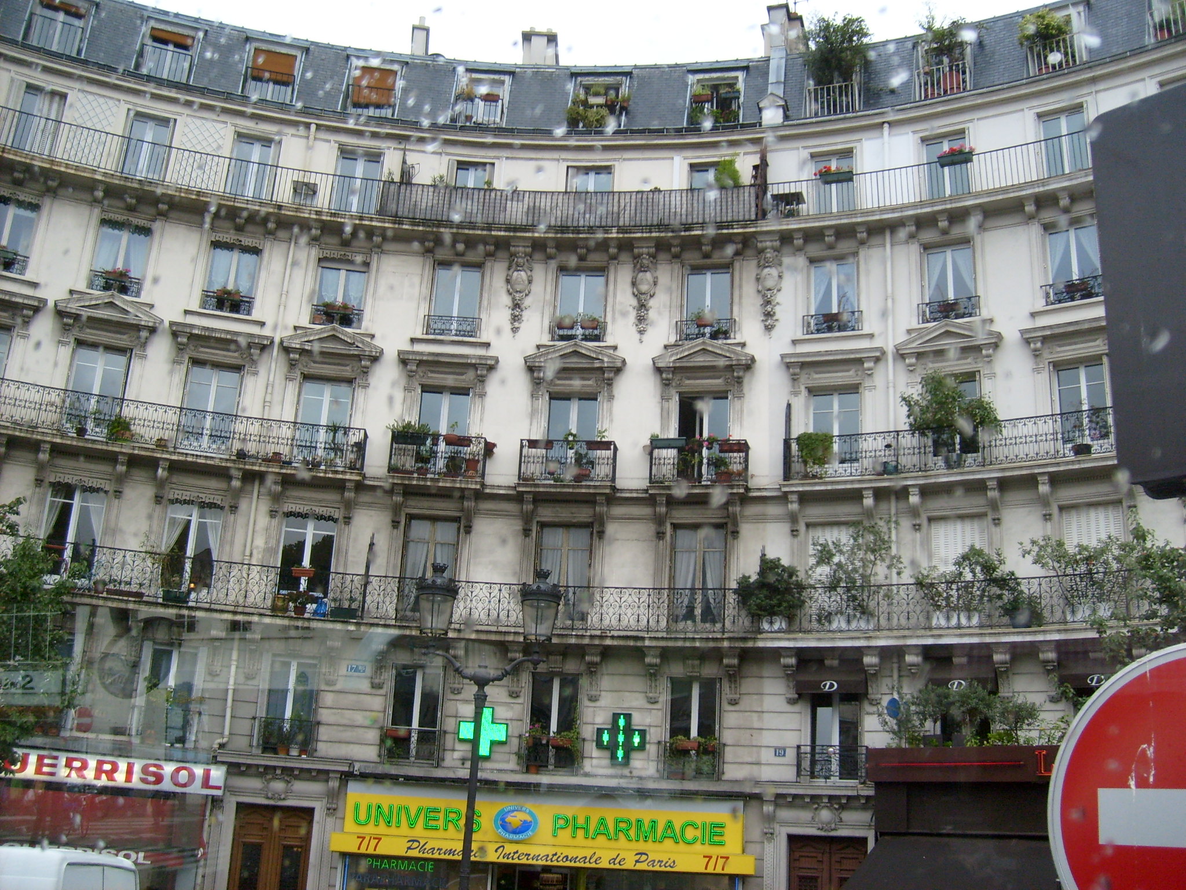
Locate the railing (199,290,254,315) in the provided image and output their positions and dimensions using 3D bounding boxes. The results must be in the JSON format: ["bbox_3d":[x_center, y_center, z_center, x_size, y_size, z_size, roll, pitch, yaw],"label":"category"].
[{"bbox_3d":[-8.669,-3.374,28.395,1.180,0.440,0.200,8,-19,-13],"label":"railing"}]

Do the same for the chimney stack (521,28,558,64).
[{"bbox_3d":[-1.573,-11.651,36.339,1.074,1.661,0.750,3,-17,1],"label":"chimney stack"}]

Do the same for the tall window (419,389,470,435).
[{"bbox_3d":[-3.404,-0.337,27.276,1.147,1.999,0.200,4,-19,-2],"label":"tall window"}]

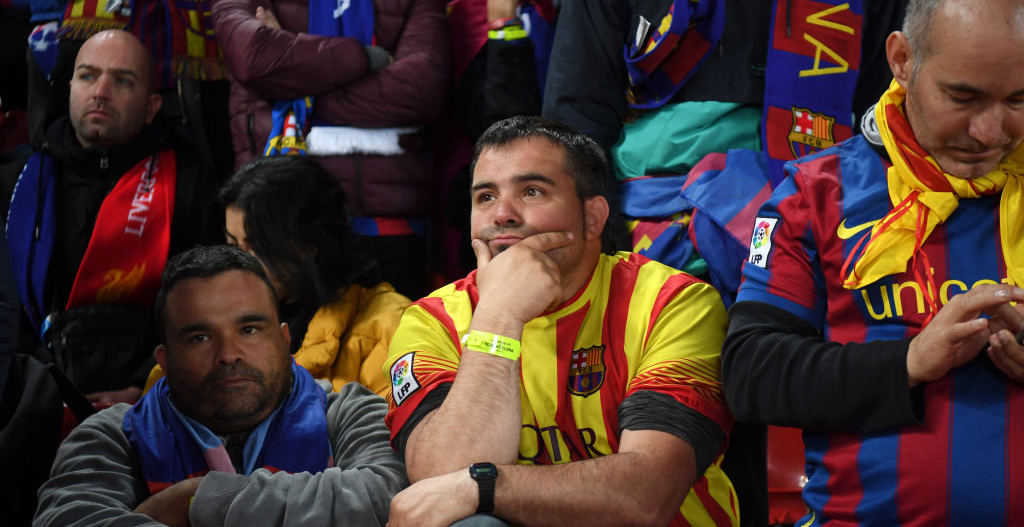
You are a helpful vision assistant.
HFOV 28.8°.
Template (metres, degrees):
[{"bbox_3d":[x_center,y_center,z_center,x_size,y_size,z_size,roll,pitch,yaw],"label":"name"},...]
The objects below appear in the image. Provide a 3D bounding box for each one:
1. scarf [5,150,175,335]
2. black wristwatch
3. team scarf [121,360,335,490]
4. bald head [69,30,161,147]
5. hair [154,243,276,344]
[{"bbox_3d":[-0.800,-0.038,3.780,0.320,0.390,0.250,0,0,-1],"label":"scarf"},{"bbox_3d":[-0.035,0.277,2.430,0.035,0.055,0.060,3,37,-2],"label":"black wristwatch"},{"bbox_3d":[-0.389,0.230,2.720,0.280,0.240,0.250,0,0,-9],"label":"team scarf"},{"bbox_3d":[-0.751,-0.329,3.760,0.165,0.225,0.205,5,-6,7],"label":"bald head"},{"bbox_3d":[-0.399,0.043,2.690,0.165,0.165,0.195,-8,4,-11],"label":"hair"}]

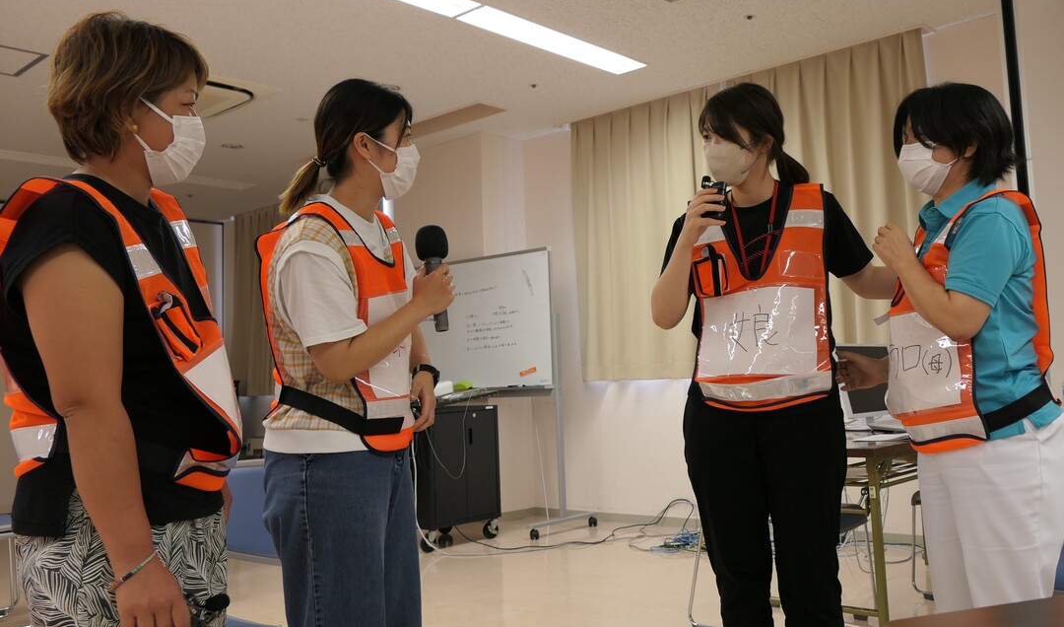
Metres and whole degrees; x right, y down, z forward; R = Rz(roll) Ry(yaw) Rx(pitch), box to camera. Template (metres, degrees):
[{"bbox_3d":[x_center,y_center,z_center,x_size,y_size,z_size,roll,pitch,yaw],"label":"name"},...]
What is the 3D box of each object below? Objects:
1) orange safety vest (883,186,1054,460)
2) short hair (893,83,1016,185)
[{"bbox_3d":[0.948,0.016,1.780,0.330,0.550,0.390,-2,-5,0],"label":"orange safety vest"},{"bbox_3d":[0.943,-0.398,1.840,0.235,0.225,0.190,-3,-5,9],"label":"short hair"}]

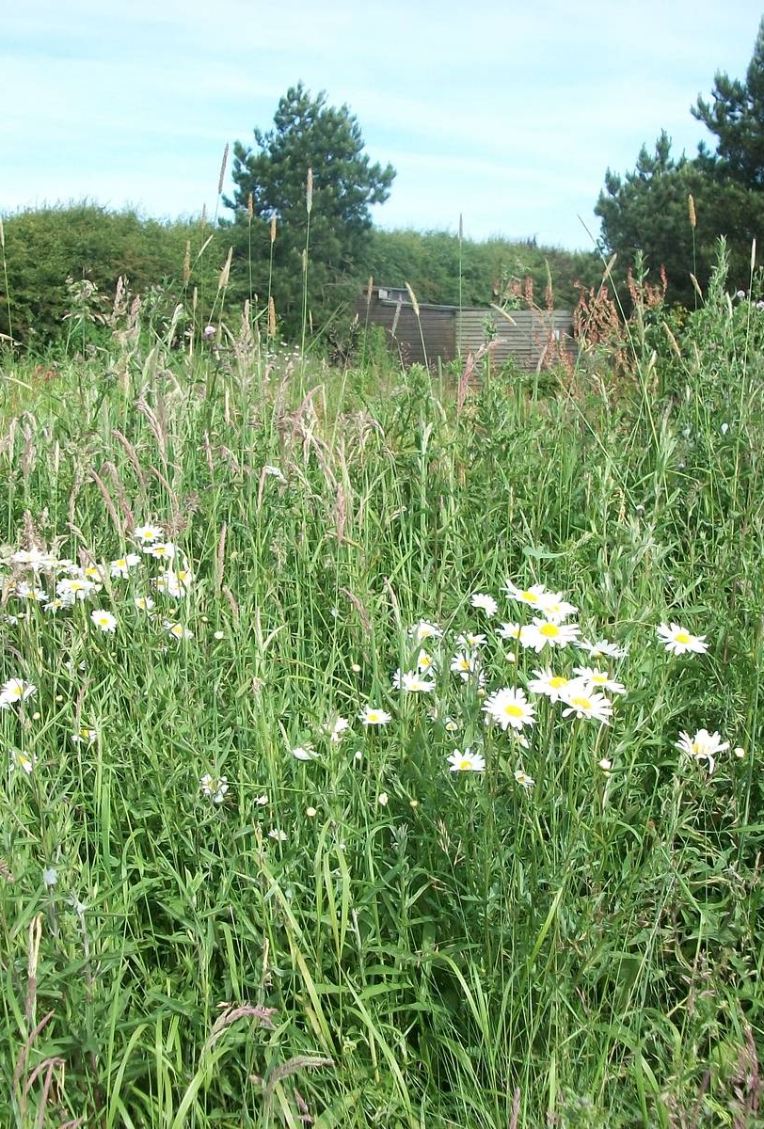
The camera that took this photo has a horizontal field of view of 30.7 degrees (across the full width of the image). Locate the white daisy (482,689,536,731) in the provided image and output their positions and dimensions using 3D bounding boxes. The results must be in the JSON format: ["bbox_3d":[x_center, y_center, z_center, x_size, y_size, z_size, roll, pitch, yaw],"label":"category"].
[{"bbox_3d":[0.132,0.151,1.450,0.056,0.018,0.054,1,32,5],"label":"white daisy"}]

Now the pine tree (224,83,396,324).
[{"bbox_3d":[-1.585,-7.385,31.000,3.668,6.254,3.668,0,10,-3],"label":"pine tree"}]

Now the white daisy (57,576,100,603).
[{"bbox_3d":[-0.411,0.034,1.880,0.056,0.020,0.054,-2,22,-12],"label":"white daisy"}]

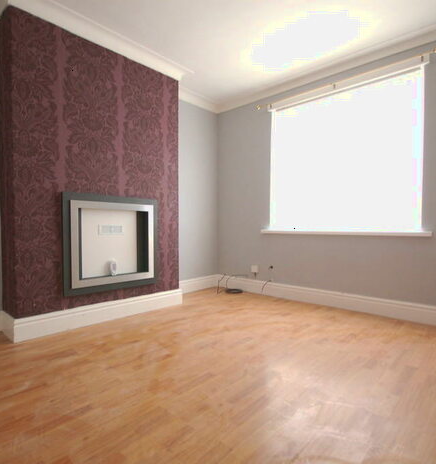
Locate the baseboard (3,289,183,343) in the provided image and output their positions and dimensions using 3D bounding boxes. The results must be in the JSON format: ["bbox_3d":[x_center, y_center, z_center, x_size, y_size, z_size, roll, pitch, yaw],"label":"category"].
[{"bbox_3d":[-1.080,0.718,2.810,0.382,0.175,1.557,1,1,43],"label":"baseboard"}]

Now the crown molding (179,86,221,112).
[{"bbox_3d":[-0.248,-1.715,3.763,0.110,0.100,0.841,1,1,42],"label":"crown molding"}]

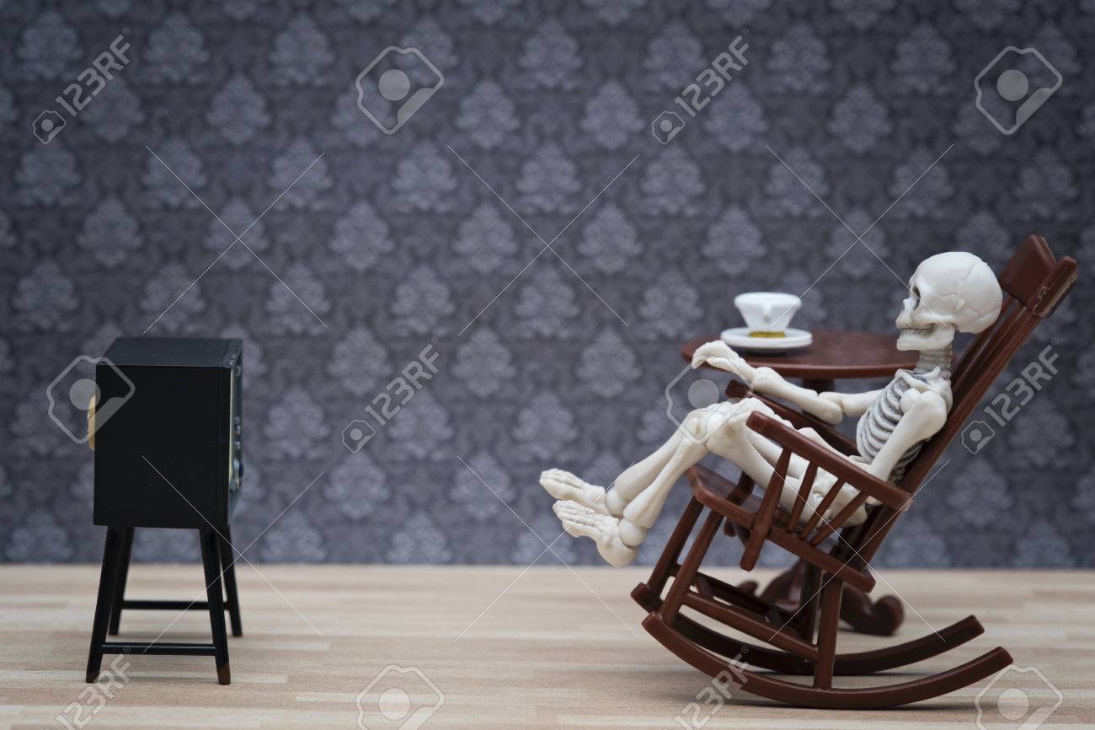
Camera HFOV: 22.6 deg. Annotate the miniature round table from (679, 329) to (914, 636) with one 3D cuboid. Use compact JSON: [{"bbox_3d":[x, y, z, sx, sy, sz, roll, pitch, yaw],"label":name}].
[{"bbox_3d":[0.043,0.021,0.443,0.044,0.047,0.044,1,8,0],"label":"miniature round table"}]

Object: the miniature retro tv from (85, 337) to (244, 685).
[{"bbox_3d":[-0.059,0.022,0.417,0.023,0.047,0.032,1,8,-3],"label":"miniature retro tv"}]

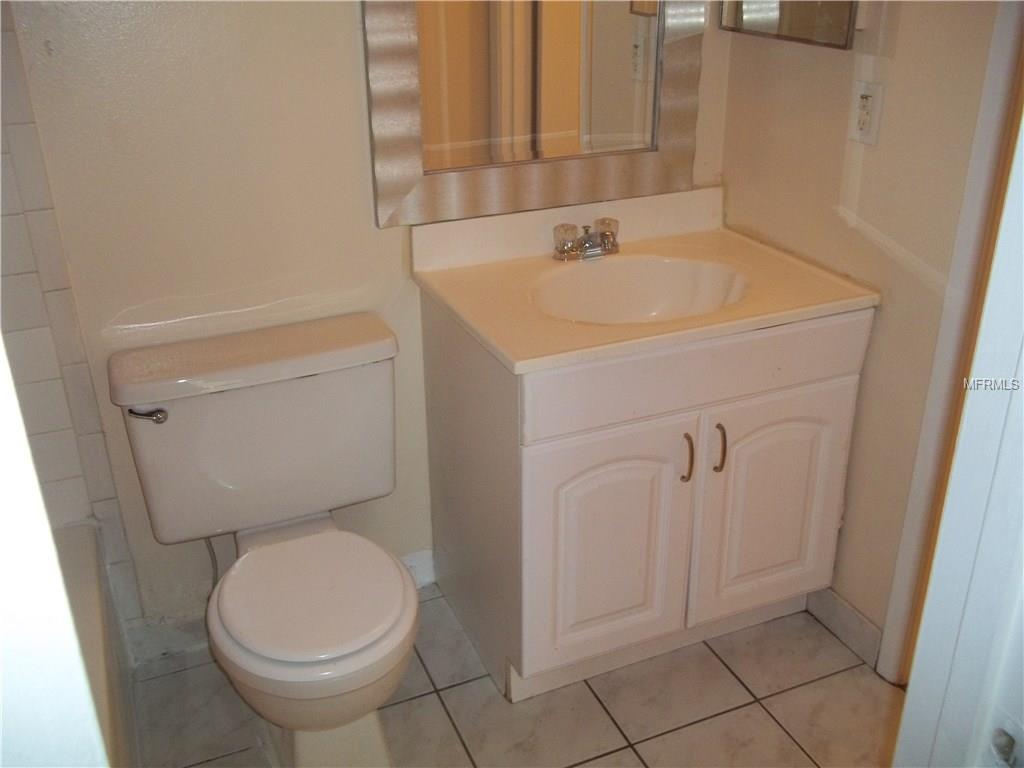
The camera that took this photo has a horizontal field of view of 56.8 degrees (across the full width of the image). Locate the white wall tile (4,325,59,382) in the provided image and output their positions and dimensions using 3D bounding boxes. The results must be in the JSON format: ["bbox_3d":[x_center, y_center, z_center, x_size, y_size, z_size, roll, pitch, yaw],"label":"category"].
[{"bbox_3d":[-0.934,-0.051,1.819,0.107,0.108,0.010,-11,26,-21],"label":"white wall tile"}]

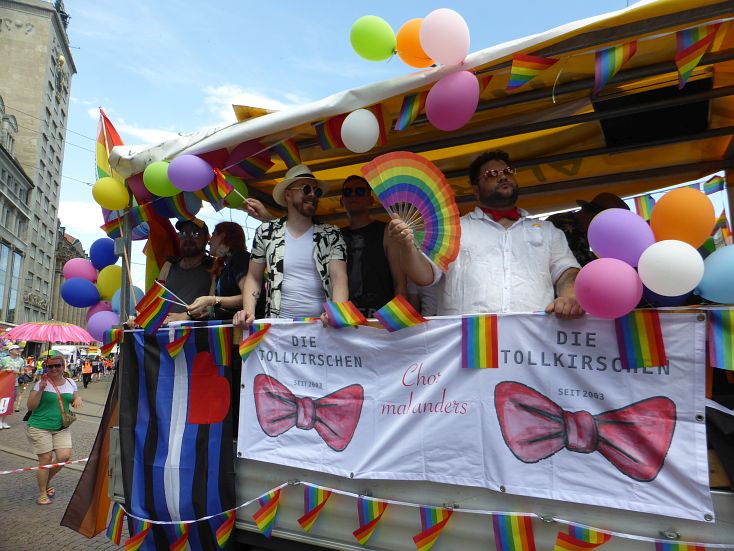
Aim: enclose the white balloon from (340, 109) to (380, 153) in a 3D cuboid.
[{"bbox_3d":[-0.031,-0.684,2.403,0.190,0.210,0.190,0,-9,0],"label":"white balloon"}]

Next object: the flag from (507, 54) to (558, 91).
[{"bbox_3d":[0.689,-0.845,2.120,0.195,0.140,0.060,-5,-10,30],"label":"flag"}]

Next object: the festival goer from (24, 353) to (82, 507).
[{"bbox_3d":[-3.466,1.651,5.671,0.550,1.640,0.400,6,-11,-37],"label":"festival goer"}]

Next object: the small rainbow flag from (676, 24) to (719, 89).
[{"bbox_3d":[1.194,-0.791,1.840,0.125,0.210,0.060,-5,-10,30],"label":"small rainbow flag"}]

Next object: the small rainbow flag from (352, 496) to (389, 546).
[{"bbox_3d":[0.015,1.034,2.140,0.150,0.205,0.050,-5,-10,28],"label":"small rainbow flag"}]

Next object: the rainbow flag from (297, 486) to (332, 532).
[{"bbox_3d":[-0.231,1.047,2.282,0.180,0.200,0.060,-5,-10,30],"label":"rainbow flag"}]

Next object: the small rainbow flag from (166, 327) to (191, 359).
[{"bbox_3d":[-1.049,0.378,2.833,0.165,0.175,0.050,-5,-10,28],"label":"small rainbow flag"}]

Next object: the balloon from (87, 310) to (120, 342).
[{"bbox_3d":[-1.736,0.340,3.360,0.225,0.215,0.230,-5,-10,30],"label":"balloon"}]

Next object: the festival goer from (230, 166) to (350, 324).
[{"bbox_3d":[-0.411,0.290,2.802,0.570,1.860,0.420,-3,-9,14],"label":"festival goer"}]

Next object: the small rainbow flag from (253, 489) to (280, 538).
[{"bbox_3d":[-0.486,1.150,2.460,0.150,0.215,0.060,-5,-10,30],"label":"small rainbow flag"}]

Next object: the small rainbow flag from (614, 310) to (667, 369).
[{"bbox_3d":[0.932,0.218,1.735,0.155,0.205,0.030,-5,-10,30],"label":"small rainbow flag"}]

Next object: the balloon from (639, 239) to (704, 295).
[{"bbox_3d":[1.025,-0.024,1.714,0.195,0.195,0.195,-5,-10,28],"label":"balloon"}]

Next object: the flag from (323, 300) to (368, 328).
[{"bbox_3d":[-0.099,0.180,2.345,0.230,0.130,0.080,-5,-10,28],"label":"flag"}]

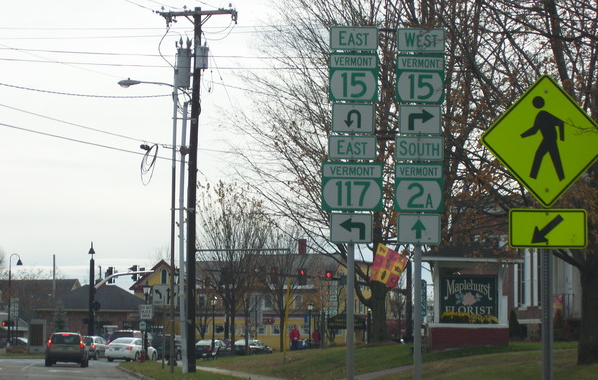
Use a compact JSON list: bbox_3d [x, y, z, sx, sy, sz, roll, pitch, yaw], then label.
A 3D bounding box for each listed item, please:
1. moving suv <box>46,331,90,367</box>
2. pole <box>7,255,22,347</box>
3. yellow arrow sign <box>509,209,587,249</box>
[{"bbox_3d":[-10.460,7.230,84.600,1.860,1.570,4.700,1,-5,-5],"label":"moving suv"},{"bbox_3d":[-19.857,7.819,131.000,1.020,6.700,0.420,1,-5,-6],"label":"pole"},{"bbox_3d":[1.917,0.299,14.400,0.610,0.305,0.030,1,-5,-2],"label":"yellow arrow sign"}]

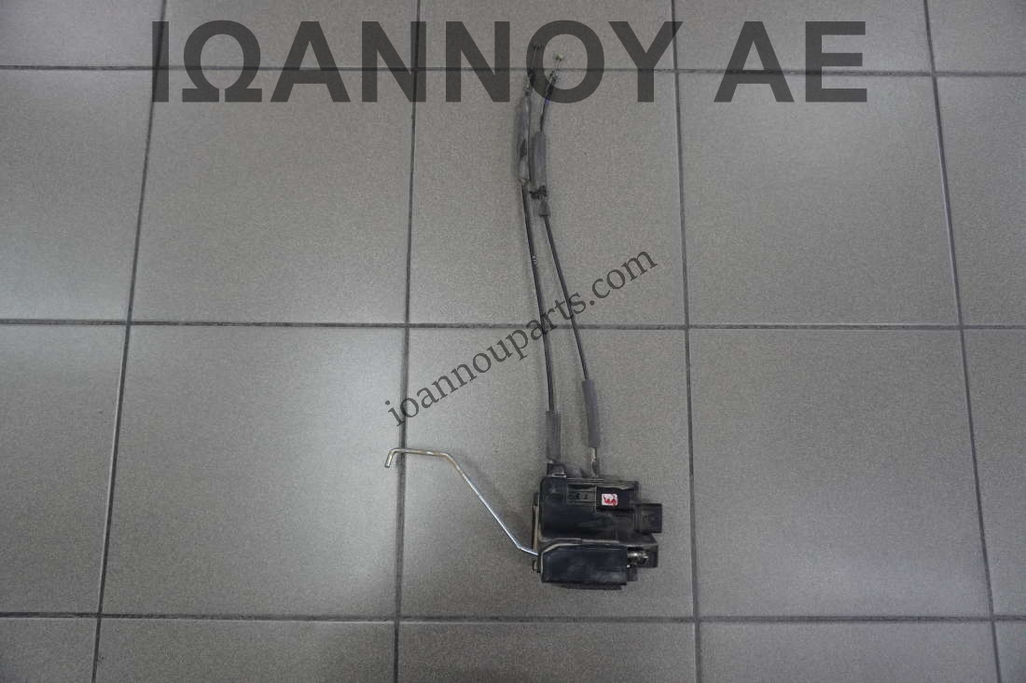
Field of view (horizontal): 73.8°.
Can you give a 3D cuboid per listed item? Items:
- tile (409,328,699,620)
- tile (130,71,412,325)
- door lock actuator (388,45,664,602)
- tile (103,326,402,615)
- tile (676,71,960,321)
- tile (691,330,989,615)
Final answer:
[{"bbox_3d":[0.039,0.145,0.787,0.324,0.009,0.324,0,80,0],"label":"tile"},{"bbox_3d":[-0.289,-0.182,0.840,0.324,0.009,0.324,0,80,0],"label":"tile"},{"bbox_3d":[0.013,-0.056,0.785,0.299,0.060,0.652,0,80,0],"label":"door lock actuator"},{"bbox_3d":[-0.291,0.143,0.785,0.324,0.009,0.324,0,80,0],"label":"tile"},{"bbox_3d":[0.371,-0.178,0.843,0.324,0.009,0.324,0,80,0],"label":"tile"},{"bbox_3d":[0.370,0.147,0.792,0.325,0.010,0.325,0,80,0],"label":"tile"}]

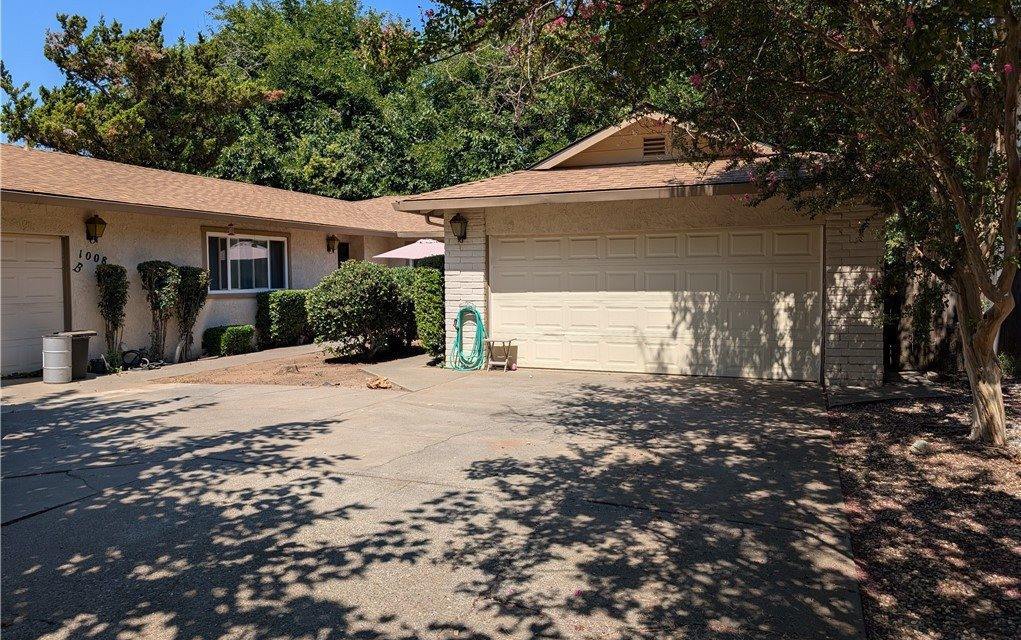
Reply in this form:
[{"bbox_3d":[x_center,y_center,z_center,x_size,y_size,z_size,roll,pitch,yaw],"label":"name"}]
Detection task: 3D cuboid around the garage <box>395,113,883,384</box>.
[{"bbox_3d":[2.945,-1.379,12.969,7.300,4.100,6.800,1,4,22],"label":"garage"}]

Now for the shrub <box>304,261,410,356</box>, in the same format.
[{"bbox_3d":[-2.836,-0.195,13.050,1.850,1.800,1.800,0,3,0],"label":"shrub"}]

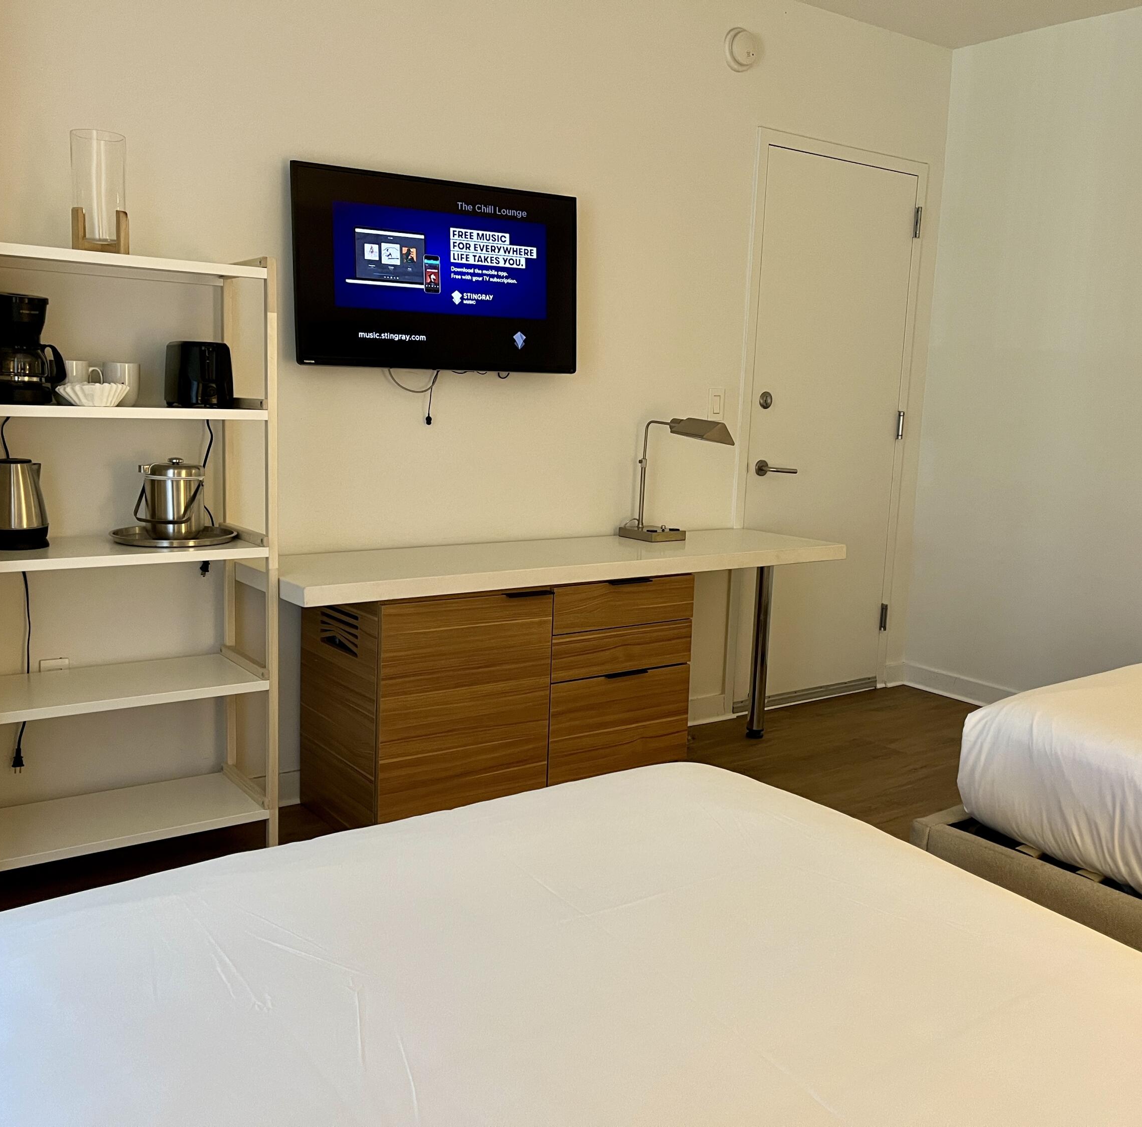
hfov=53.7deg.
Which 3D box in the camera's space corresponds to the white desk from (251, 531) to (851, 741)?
[{"bbox_3d":[0.004,0.325,3.522,1.970,0.731,0.487,-4,11,-36],"label":"white desk"}]

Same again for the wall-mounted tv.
[{"bbox_3d":[-0.379,-0.835,3.291,0.925,0.532,0.065,-5,10,-35],"label":"wall-mounted tv"}]

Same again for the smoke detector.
[{"bbox_3d":[0.596,-1.768,3.875,0.141,0.141,0.045,-4,11,-36],"label":"smoke detector"}]

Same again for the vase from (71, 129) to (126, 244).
[{"bbox_3d":[-1.065,-0.842,2.543,0.123,0.239,0.123,-4,11,-36],"label":"vase"}]

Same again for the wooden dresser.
[{"bbox_3d":[-0.208,0.365,3.354,1.045,0.684,0.496,-4,11,-36],"label":"wooden dresser"}]

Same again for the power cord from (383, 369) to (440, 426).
[{"bbox_3d":[-0.450,-0.489,3.287,0.143,0.167,0.054,-4,11,-36],"label":"power cord"}]

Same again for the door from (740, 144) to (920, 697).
[{"bbox_3d":[1.000,-0.486,4.453,0.855,2.108,0.048,-4,11,-36],"label":"door"}]

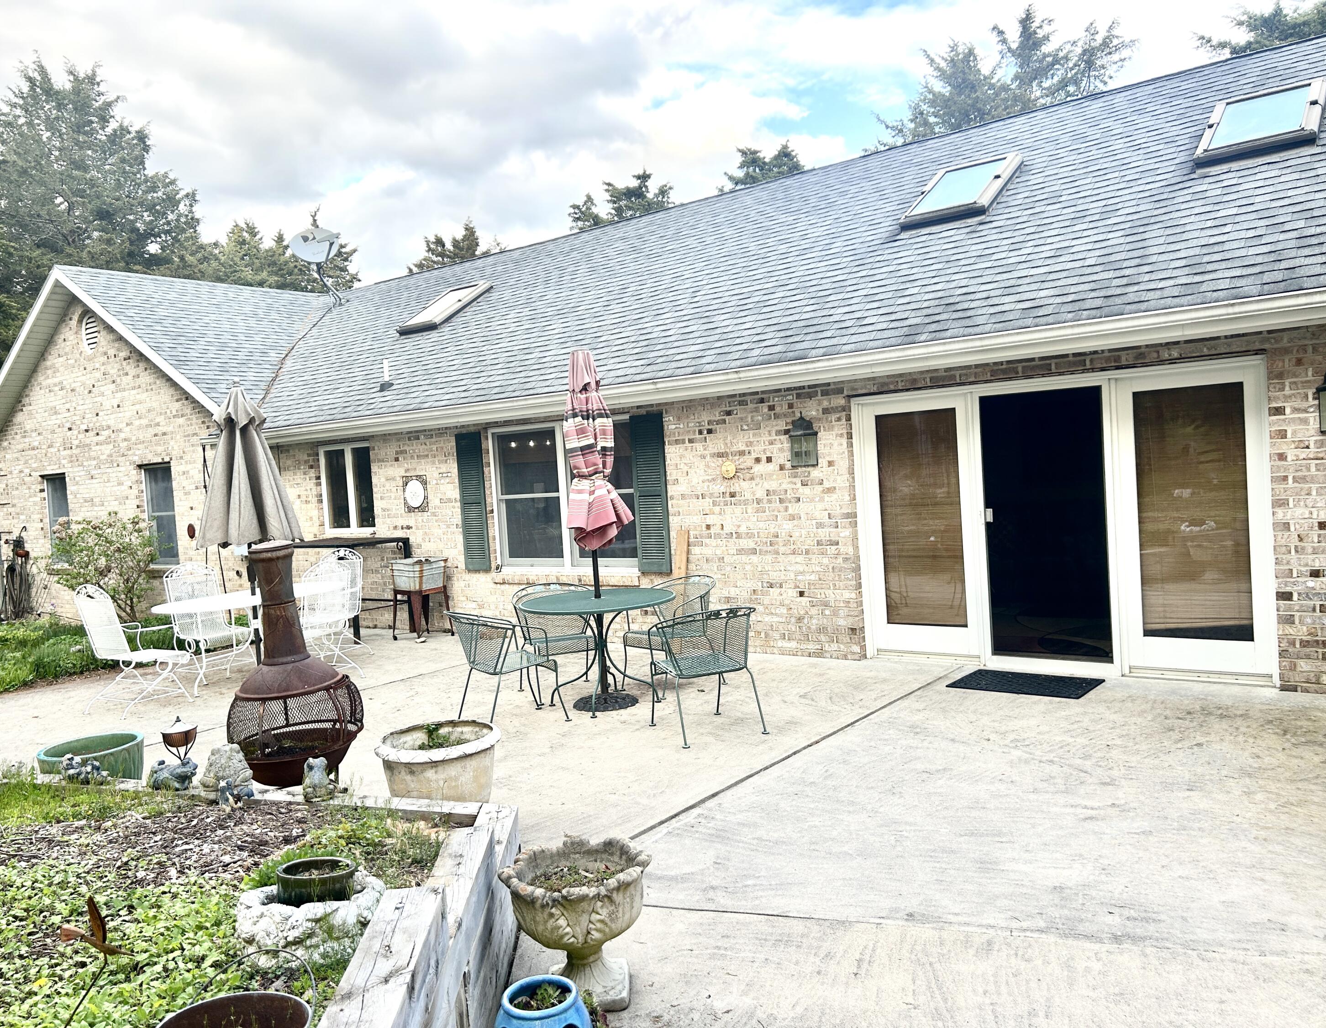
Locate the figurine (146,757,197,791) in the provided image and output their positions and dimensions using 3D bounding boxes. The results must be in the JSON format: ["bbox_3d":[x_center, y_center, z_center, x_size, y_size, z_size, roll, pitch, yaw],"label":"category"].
[{"bbox_3d":[-2.417,1.264,5.056,0.210,0.155,0.140,-3,3,24],"label":"figurine"}]

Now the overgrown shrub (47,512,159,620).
[{"bbox_3d":[-7.430,0.674,13.645,1.400,1.450,1.250,-1,4,38],"label":"overgrown shrub"}]

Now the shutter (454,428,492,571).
[{"bbox_3d":[-1.977,-0.128,10.736,0.395,1.420,0.040,-2,3,39],"label":"shutter"}]

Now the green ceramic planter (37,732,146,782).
[{"bbox_3d":[-3.156,1.420,5.714,0.590,0.290,0.590,-3,3,21],"label":"green ceramic planter"}]

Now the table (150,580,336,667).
[{"bbox_3d":[-3.628,1.086,9.187,1.670,0.730,1.000,-6,3,-43],"label":"table"}]

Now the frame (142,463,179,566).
[{"bbox_3d":[-7.044,0.022,14.500,0.970,1.420,0.100,-2,3,39],"label":"frame"}]

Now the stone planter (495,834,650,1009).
[{"bbox_3d":[-0.257,1.292,3.224,0.465,0.420,0.465,-4,2,0],"label":"stone planter"}]

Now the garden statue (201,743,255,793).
[{"bbox_3d":[-1.803,1.026,4.216,0.200,0.235,0.190,-4,3,-8],"label":"garden statue"}]

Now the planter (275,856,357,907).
[{"bbox_3d":[-0.948,1.007,2.819,0.195,0.105,0.195,-5,4,-20],"label":"planter"}]

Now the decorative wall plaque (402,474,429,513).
[{"bbox_3d":[-2.612,-0.208,10.879,0.385,0.383,0.030,-2,3,37],"label":"decorative wall plaque"}]

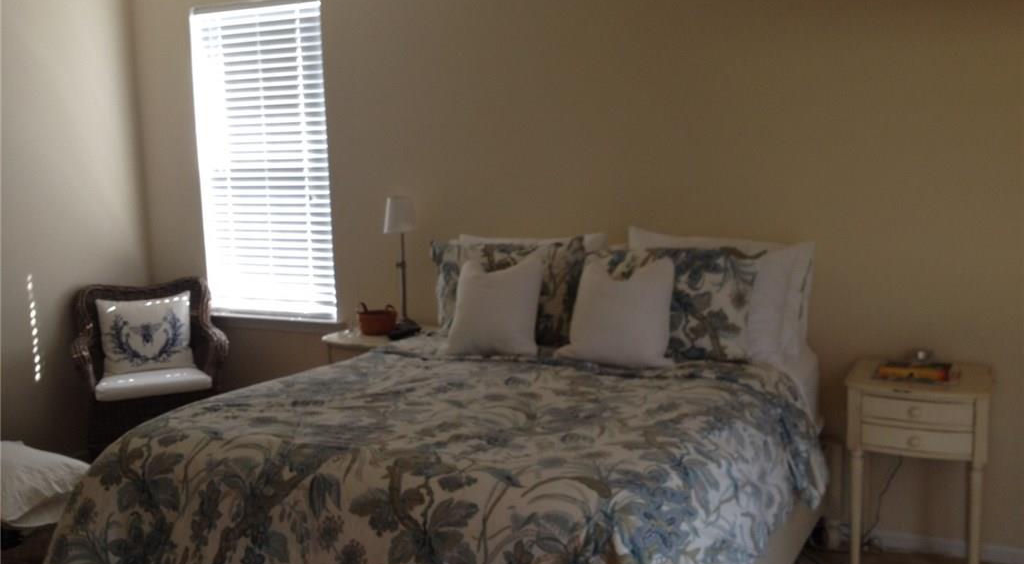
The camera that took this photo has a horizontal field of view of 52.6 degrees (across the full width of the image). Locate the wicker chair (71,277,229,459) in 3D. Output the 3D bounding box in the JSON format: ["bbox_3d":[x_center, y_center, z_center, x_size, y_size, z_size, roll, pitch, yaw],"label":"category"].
[{"bbox_3d":[-1.608,0.513,4.688,0.647,0.931,0.608,-5,7,-23],"label":"wicker chair"}]

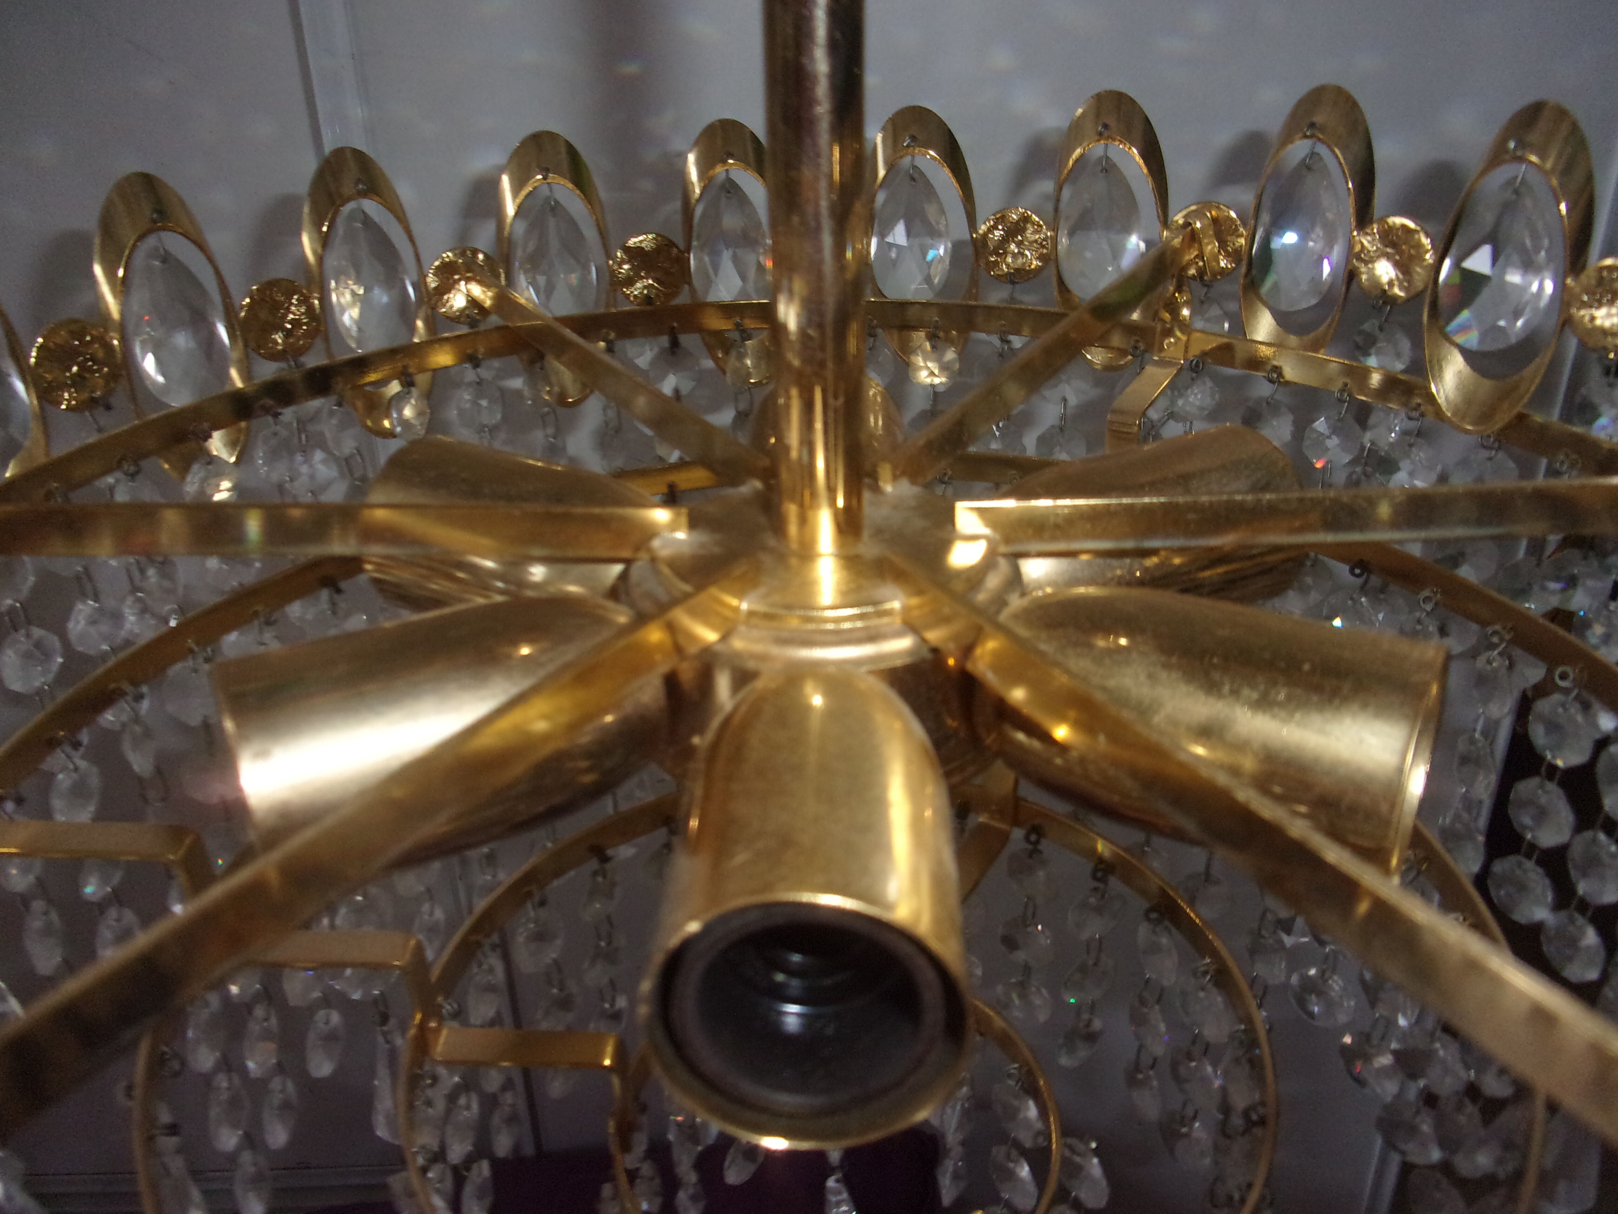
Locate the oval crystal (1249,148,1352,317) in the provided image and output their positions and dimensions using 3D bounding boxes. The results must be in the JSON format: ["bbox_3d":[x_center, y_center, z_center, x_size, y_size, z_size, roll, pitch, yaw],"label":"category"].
[{"bbox_3d":[0.162,-0.122,0.430,0.031,0.051,0.014,18,33,35],"label":"oval crystal"}]

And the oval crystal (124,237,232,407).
[{"bbox_3d":[-0.196,-0.086,0.405,0.014,0.051,0.031,18,27,35],"label":"oval crystal"}]

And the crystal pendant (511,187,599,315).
[{"bbox_3d":[-0.092,-0.126,0.472,0.031,0.051,0.014,-9,27,-19],"label":"crystal pendant"}]

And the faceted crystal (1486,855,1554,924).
[{"bbox_3d":[0.139,0.055,0.255,0.007,0.014,0.014,-10,29,-14],"label":"faceted crystal"}]

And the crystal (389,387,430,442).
[{"bbox_3d":[-0.133,-0.064,0.437,0.018,0.019,0.008,-21,32,-32],"label":"crystal"}]

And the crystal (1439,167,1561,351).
[{"bbox_3d":[0.152,-0.076,0.286,0.012,0.038,0.023,-22,33,-33],"label":"crystal"}]

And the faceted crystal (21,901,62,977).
[{"bbox_3d":[-0.171,0.074,0.292,0.008,0.021,0.018,-4,27,-3],"label":"faceted crystal"}]

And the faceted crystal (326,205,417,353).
[{"bbox_3d":[-0.150,-0.110,0.444,0.031,0.051,0.014,-17,30,-32],"label":"faceted crystal"}]

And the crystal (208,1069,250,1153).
[{"bbox_3d":[-0.104,0.090,0.234,0.007,0.014,0.014,-5,28,-4],"label":"crystal"}]

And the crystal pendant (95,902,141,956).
[{"bbox_3d":[-0.171,0.082,0.325,0.008,0.020,0.018,0,27,4],"label":"crystal pendant"}]

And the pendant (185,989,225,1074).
[{"bbox_3d":[-0.104,0.074,0.227,0.007,0.014,0.014,-4,28,-3],"label":"pendant"}]

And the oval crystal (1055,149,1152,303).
[{"bbox_3d":[0.076,-0.098,0.339,0.023,0.038,0.012,10,30,22],"label":"oval crystal"}]

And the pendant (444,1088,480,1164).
[{"bbox_3d":[-0.070,0.104,0.263,0.007,0.014,0.014,1,28,6],"label":"pendant"}]

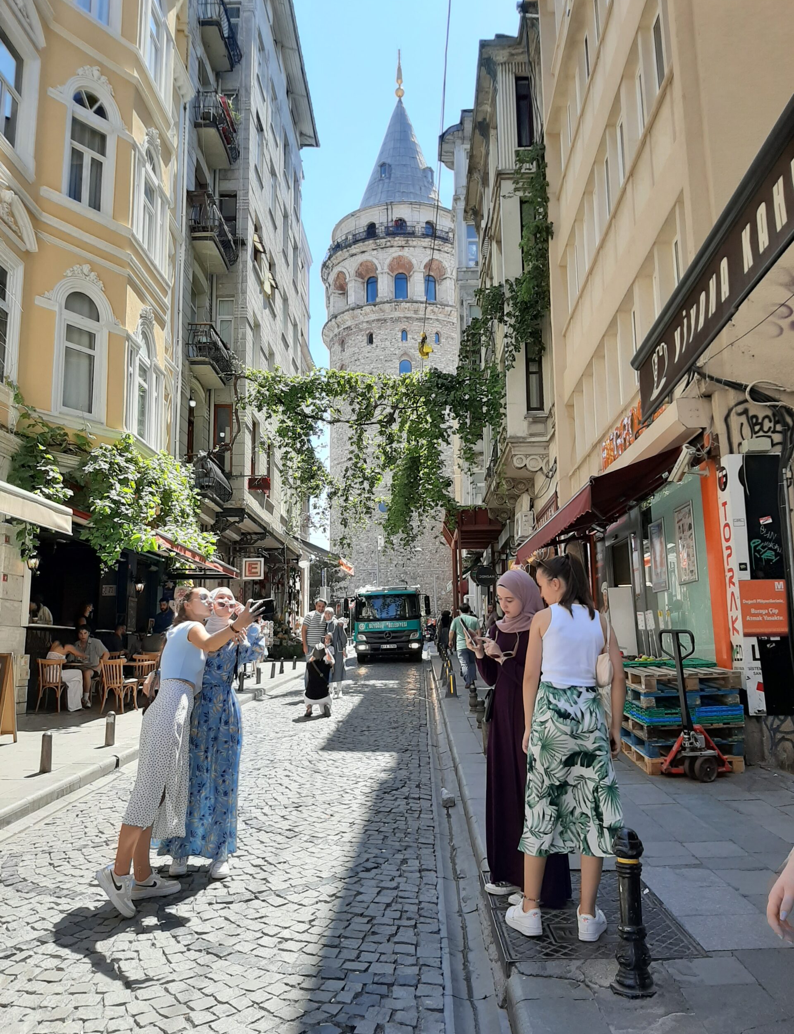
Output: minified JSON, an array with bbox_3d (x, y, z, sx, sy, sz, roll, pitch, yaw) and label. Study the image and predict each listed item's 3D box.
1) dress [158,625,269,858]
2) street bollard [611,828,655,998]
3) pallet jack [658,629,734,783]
[{"bbox_3d":[-1.093,1.298,4.699,0.610,1.310,0.420,1,-9,-14],"label":"dress"},{"bbox_3d":[0.873,1.457,2.981,0.165,0.550,0.165,-1,-8,1],"label":"street bollard"},{"bbox_3d":[2.441,1.610,7.139,0.550,1.220,1.500,-1,-9,2],"label":"pallet jack"}]

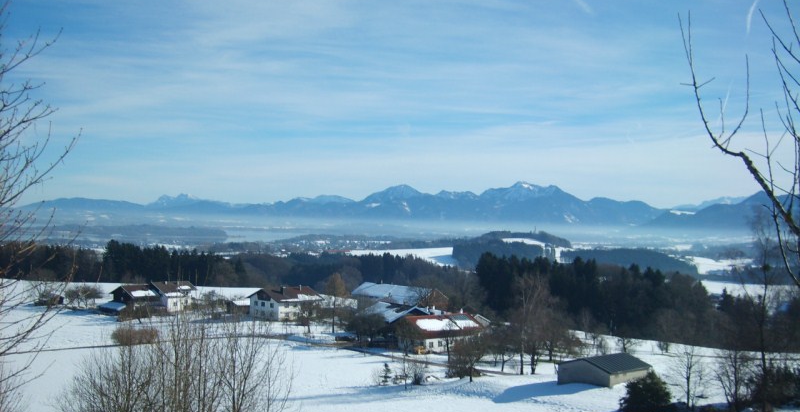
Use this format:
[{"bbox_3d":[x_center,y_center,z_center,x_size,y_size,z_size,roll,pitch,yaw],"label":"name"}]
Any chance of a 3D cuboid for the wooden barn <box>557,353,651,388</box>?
[{"bbox_3d":[43.974,35.101,172.943,15.200,5.851,13.000,2,-1,-41],"label":"wooden barn"}]

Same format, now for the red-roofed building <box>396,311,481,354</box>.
[{"bbox_3d":[9.873,33.198,214.757,20.800,7.708,15.000,2,-1,-36],"label":"red-roofed building"}]

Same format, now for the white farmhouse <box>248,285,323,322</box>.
[{"bbox_3d":[-34.905,29.556,247.751,16.900,8.760,16.000,2,-1,-45],"label":"white farmhouse"}]

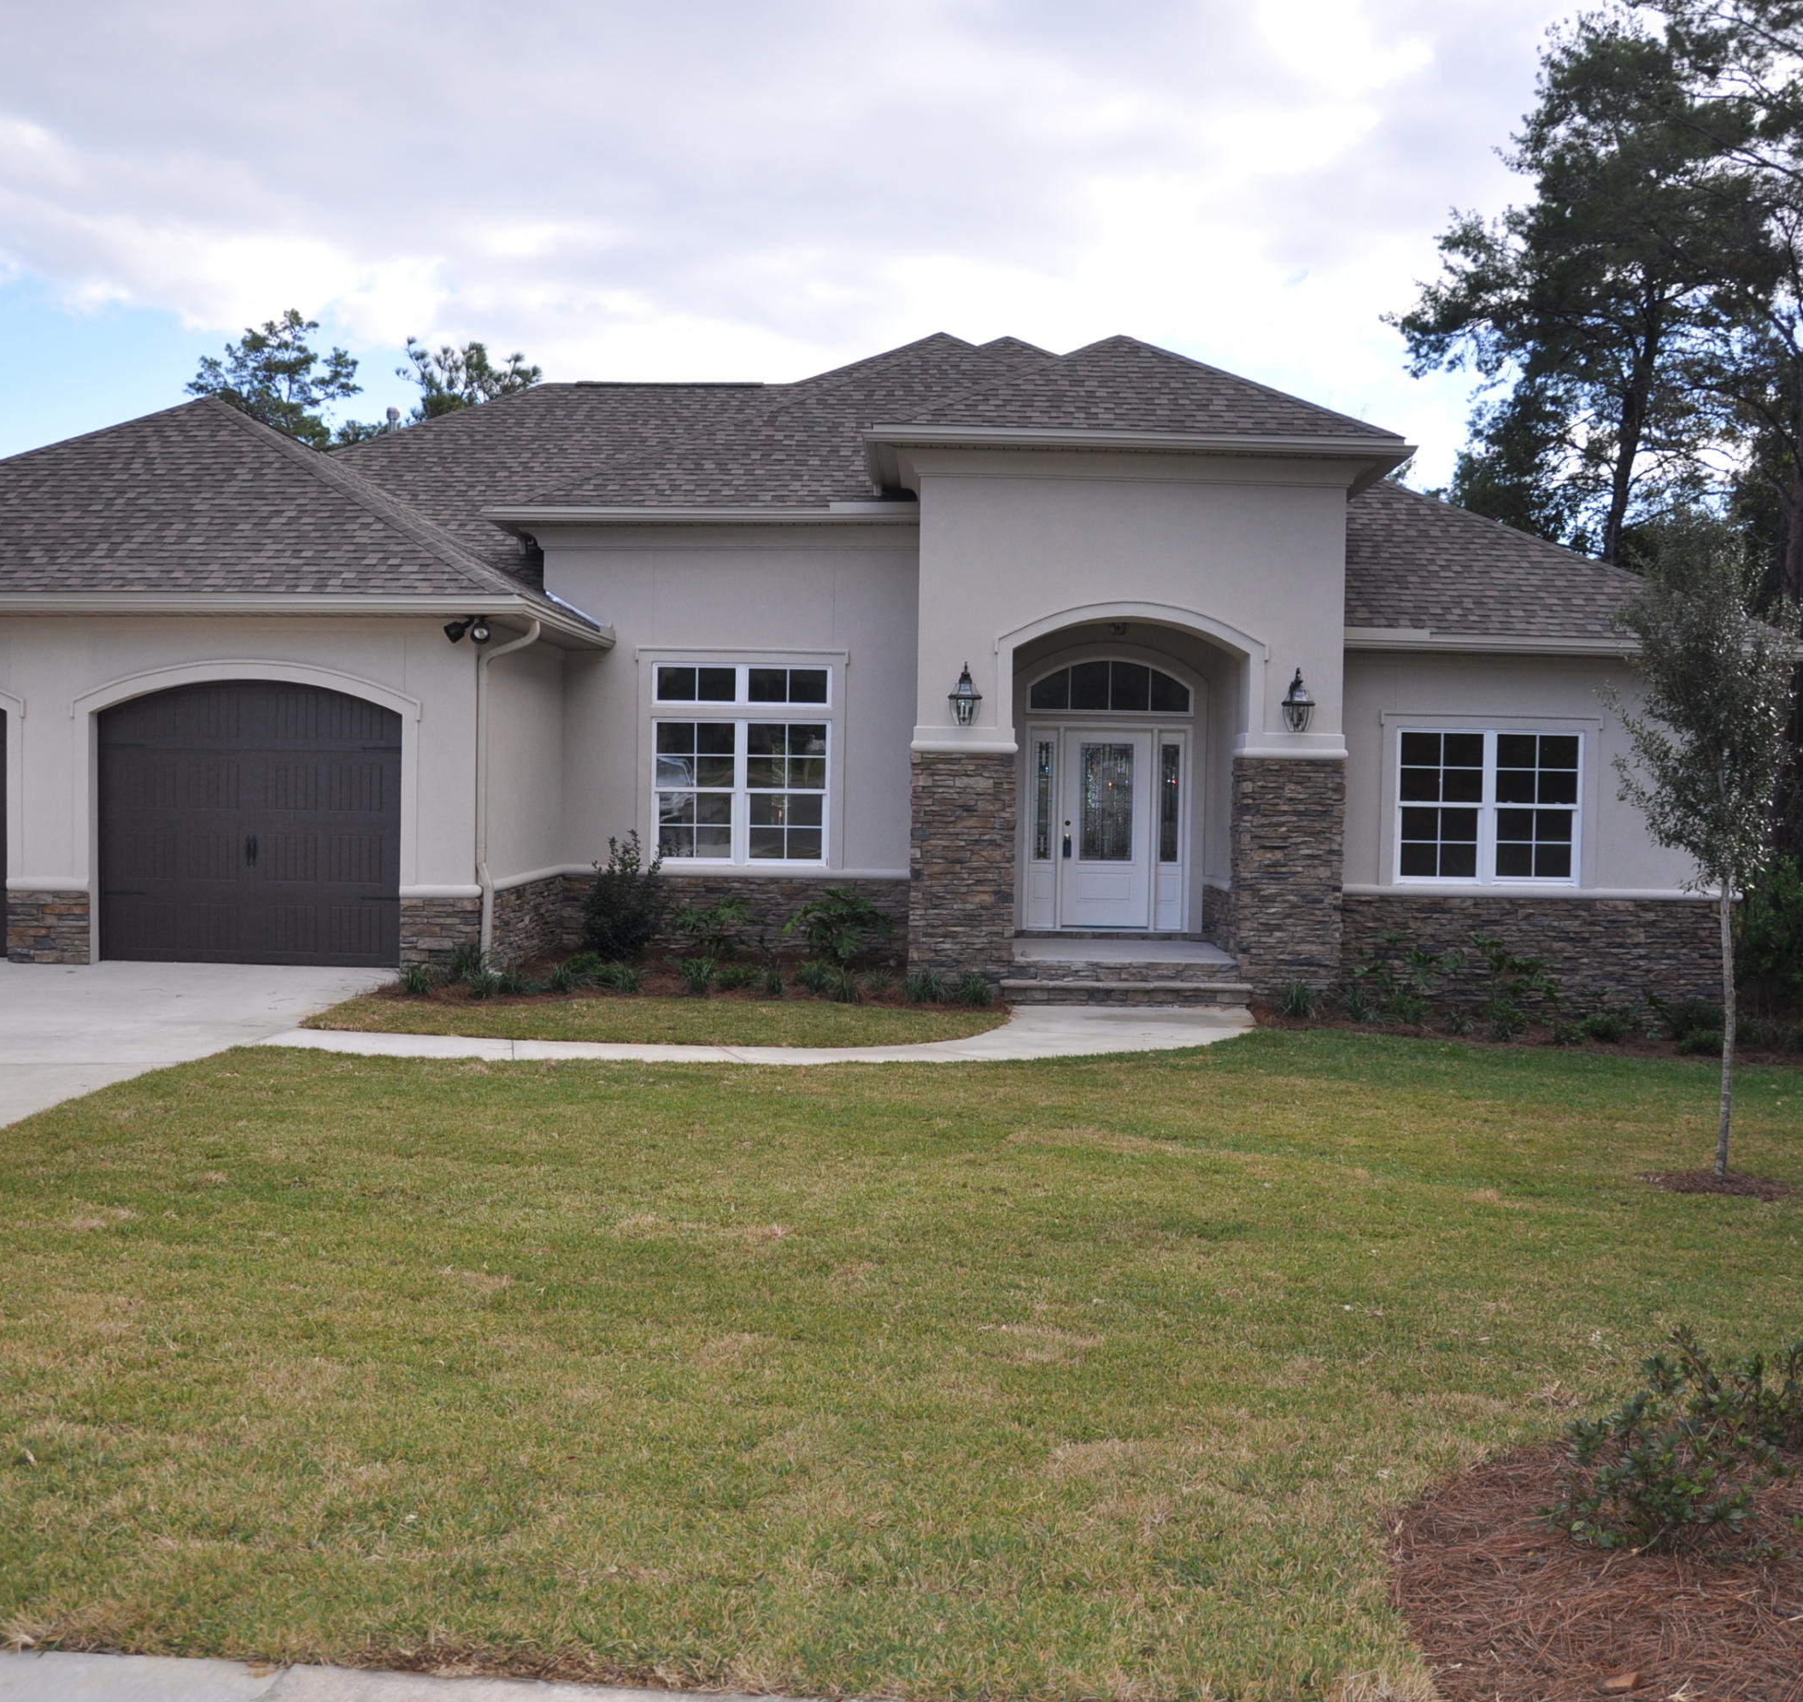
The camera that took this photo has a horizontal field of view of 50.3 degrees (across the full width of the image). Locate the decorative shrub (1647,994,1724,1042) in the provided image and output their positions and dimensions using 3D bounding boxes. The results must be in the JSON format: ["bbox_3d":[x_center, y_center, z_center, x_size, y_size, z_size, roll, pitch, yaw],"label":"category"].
[{"bbox_3d":[7.387,1.575,18.100,0.700,0.419,0.600,1,2,4],"label":"decorative shrub"}]

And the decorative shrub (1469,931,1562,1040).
[{"bbox_3d":[5.735,1.259,17.950,0.800,0.974,0.720,1,2,4],"label":"decorative shrub"}]

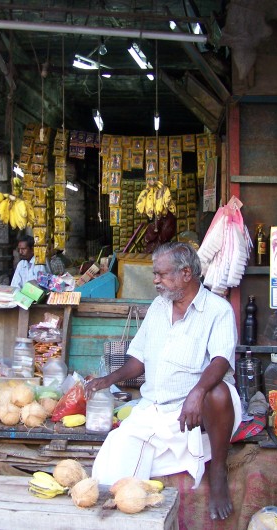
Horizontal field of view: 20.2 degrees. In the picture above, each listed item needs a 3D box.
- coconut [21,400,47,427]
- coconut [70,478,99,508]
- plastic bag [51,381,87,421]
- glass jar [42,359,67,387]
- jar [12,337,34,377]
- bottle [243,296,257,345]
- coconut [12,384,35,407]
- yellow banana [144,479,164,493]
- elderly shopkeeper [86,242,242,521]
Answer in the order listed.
[{"bbox_3d":[-0.495,0.708,3.680,0.114,0.118,0.114,0,2,7],"label":"coconut"},{"bbox_3d":[-0.188,0.795,2.700,0.104,0.104,0.104,0,1,8],"label":"coconut"},{"bbox_3d":[-0.305,0.601,3.430,0.155,0.185,0.085,0,1,8],"label":"plastic bag"},{"bbox_3d":[-0.398,0.543,3.680,0.120,0.200,0.120,0,1,0],"label":"glass jar"},{"bbox_3d":[-0.600,0.488,4.030,0.115,0.225,0.115,0,2,0],"label":"jar"},{"bbox_3d":[0.556,0.275,3.850,0.068,0.238,0.068,0,1,8],"label":"bottle"},{"bbox_3d":[-0.516,0.585,3.480,0.105,0.101,0.105,0,1,8],"label":"coconut"},{"bbox_3d":[0.037,0.820,2.880,0.120,0.042,0.045,-1,2,-6],"label":"yellow banana"},{"bbox_3d":[0.140,0.409,3.202,0.727,0.981,0.776,3,5,30],"label":"elderly shopkeeper"}]

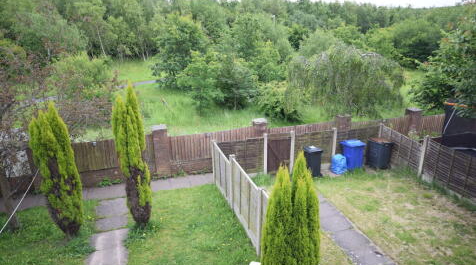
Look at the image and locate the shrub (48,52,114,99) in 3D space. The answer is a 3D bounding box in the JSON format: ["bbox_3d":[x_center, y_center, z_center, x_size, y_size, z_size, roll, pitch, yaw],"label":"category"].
[{"bbox_3d":[-13.205,-4.886,27.162,5.100,3.800,4.600,-7,17,-25],"label":"shrub"}]

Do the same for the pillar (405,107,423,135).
[{"bbox_3d":[7.629,-0.177,13.985,0.520,1.760,0.520,-4,16,-17],"label":"pillar"}]

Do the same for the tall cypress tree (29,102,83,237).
[{"bbox_3d":[-4.193,0.925,7.185,0.920,3.120,0.900,-9,18,-31],"label":"tall cypress tree"}]

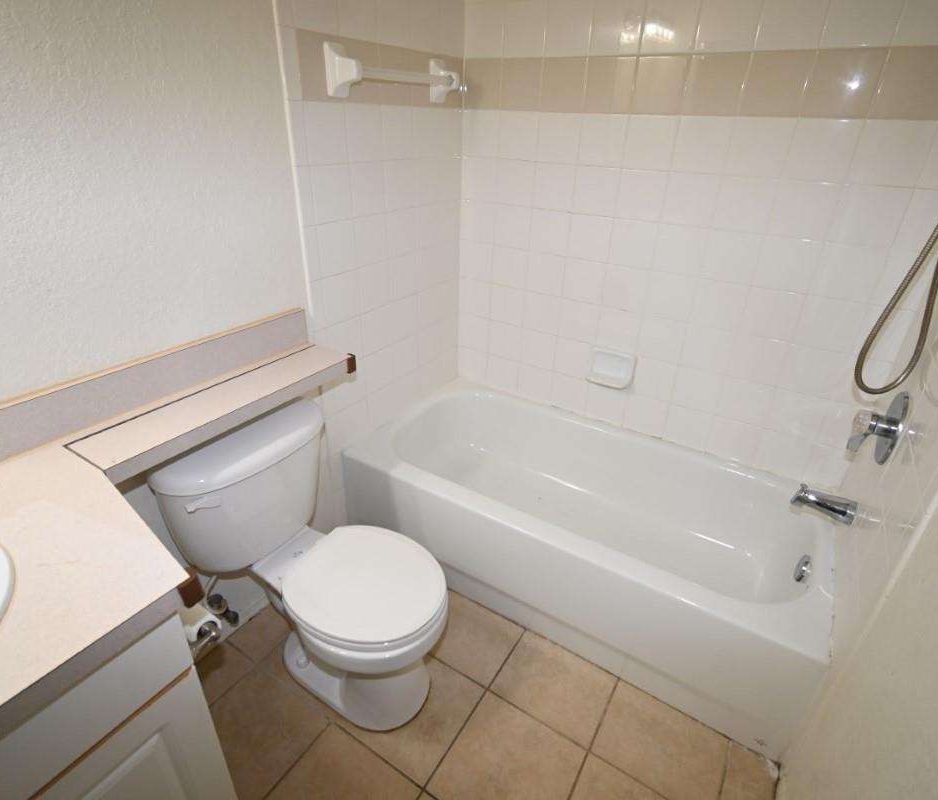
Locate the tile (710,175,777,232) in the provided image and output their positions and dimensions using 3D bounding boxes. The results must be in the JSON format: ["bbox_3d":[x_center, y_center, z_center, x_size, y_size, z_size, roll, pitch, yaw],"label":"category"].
[{"bbox_3d":[0.830,-0.587,1.508,0.152,0.152,0.009,18,32,27],"label":"tile"}]

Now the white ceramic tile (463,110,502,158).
[{"bbox_3d":[0.046,-0.978,1.848,0.152,0.152,0.008,18,32,27],"label":"white ceramic tile"}]

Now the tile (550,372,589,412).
[{"bbox_3d":[0.413,-0.035,2.073,0.152,0.152,0.010,17,32,26],"label":"tile"}]

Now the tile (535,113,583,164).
[{"bbox_3d":[0.310,-0.890,1.709,0.152,0.152,0.009,18,32,27],"label":"tile"}]

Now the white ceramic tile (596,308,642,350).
[{"bbox_3d":[0.554,-0.264,1.859,0.152,0.152,0.010,17,32,26],"label":"white ceramic tile"}]

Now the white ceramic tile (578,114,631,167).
[{"bbox_3d":[0.443,-0.851,1.646,0.153,0.152,0.010,18,32,28],"label":"white ceramic tile"}]

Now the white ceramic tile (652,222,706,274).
[{"bbox_3d":[0.702,-0.502,1.668,0.153,0.153,0.010,17,33,26],"label":"white ceramic tile"}]

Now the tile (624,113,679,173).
[{"bbox_3d":[0.572,-0.806,1.572,0.152,0.152,0.009,18,32,27],"label":"tile"}]

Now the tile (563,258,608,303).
[{"bbox_3d":[0.434,-0.448,1.877,0.153,0.153,0.010,17,33,26],"label":"tile"}]

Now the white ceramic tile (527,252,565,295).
[{"bbox_3d":[0.300,-0.491,1.945,0.153,0.153,0.010,17,33,26],"label":"white ceramic tile"}]

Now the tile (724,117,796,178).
[{"bbox_3d":[0.835,-0.721,1.432,0.152,0.152,0.010,17,32,26],"label":"tile"}]

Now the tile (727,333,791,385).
[{"bbox_3d":[0.946,-0.137,1.647,0.153,0.152,0.010,18,32,28],"label":"tile"}]

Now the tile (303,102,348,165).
[{"bbox_3d":[-0.382,-0.713,1.343,0.010,0.152,0.152,17,32,26],"label":"tile"}]

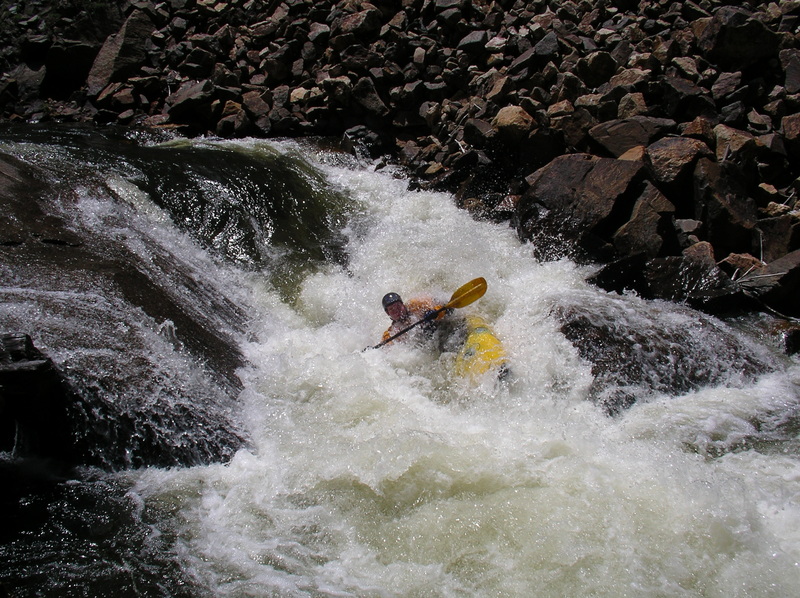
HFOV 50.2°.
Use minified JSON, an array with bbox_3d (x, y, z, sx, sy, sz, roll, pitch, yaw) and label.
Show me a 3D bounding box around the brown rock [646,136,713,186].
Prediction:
[{"bbox_3d":[3.665,-1.803,11.200,0.880,0.580,0.720,7,21,18],"label":"brown rock"}]

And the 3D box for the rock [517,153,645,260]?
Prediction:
[{"bbox_3d":[2.274,-1.146,10.700,1.550,1.150,1.100,4,20,12],"label":"rock"}]

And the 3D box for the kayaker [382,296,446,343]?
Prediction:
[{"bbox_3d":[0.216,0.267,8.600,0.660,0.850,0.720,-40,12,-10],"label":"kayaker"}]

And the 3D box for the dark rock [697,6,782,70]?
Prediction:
[{"bbox_3d":[5.128,-3.934,12.900,1.280,0.860,1.000,8,22,22],"label":"dark rock"}]

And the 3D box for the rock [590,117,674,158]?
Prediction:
[{"bbox_3d":[3.199,-2.226,11.700,1.180,0.480,0.800,6,21,15],"label":"rock"}]

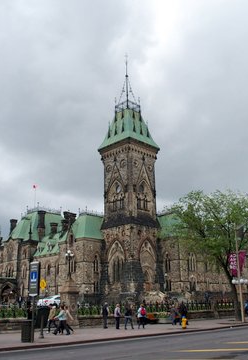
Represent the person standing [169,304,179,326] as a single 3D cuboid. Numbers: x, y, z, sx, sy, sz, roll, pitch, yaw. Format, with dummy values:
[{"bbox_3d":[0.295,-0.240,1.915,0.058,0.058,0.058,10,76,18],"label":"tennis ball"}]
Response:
[{"bbox_3d":[4.064,10.886,31.587,0.500,1.660,0.520,16,-24,-42],"label":"person standing"}]

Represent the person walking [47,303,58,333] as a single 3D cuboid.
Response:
[{"bbox_3d":[-4.298,8.450,23.691,0.620,1.685,0.500,9,-20,-29],"label":"person walking"}]

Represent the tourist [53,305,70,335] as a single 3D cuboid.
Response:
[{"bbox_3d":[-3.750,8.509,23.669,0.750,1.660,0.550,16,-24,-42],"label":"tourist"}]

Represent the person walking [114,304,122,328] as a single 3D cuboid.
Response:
[{"bbox_3d":[-0.391,9.848,28.069,0.520,1.660,0.450,-11,-20,30],"label":"person walking"}]

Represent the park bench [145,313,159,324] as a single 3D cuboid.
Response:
[{"bbox_3d":[2.371,12.080,33.941,1.500,0.870,0.650,16,-24,-42],"label":"park bench"}]

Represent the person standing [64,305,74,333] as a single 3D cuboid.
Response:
[{"bbox_3d":[-3.234,8.209,22.785,0.750,1.575,0.500,8,-19,-27],"label":"person standing"}]

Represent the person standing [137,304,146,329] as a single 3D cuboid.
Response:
[{"bbox_3d":[1.198,9.244,26.318,0.520,1.574,0.420,7,-19,-24],"label":"person standing"}]

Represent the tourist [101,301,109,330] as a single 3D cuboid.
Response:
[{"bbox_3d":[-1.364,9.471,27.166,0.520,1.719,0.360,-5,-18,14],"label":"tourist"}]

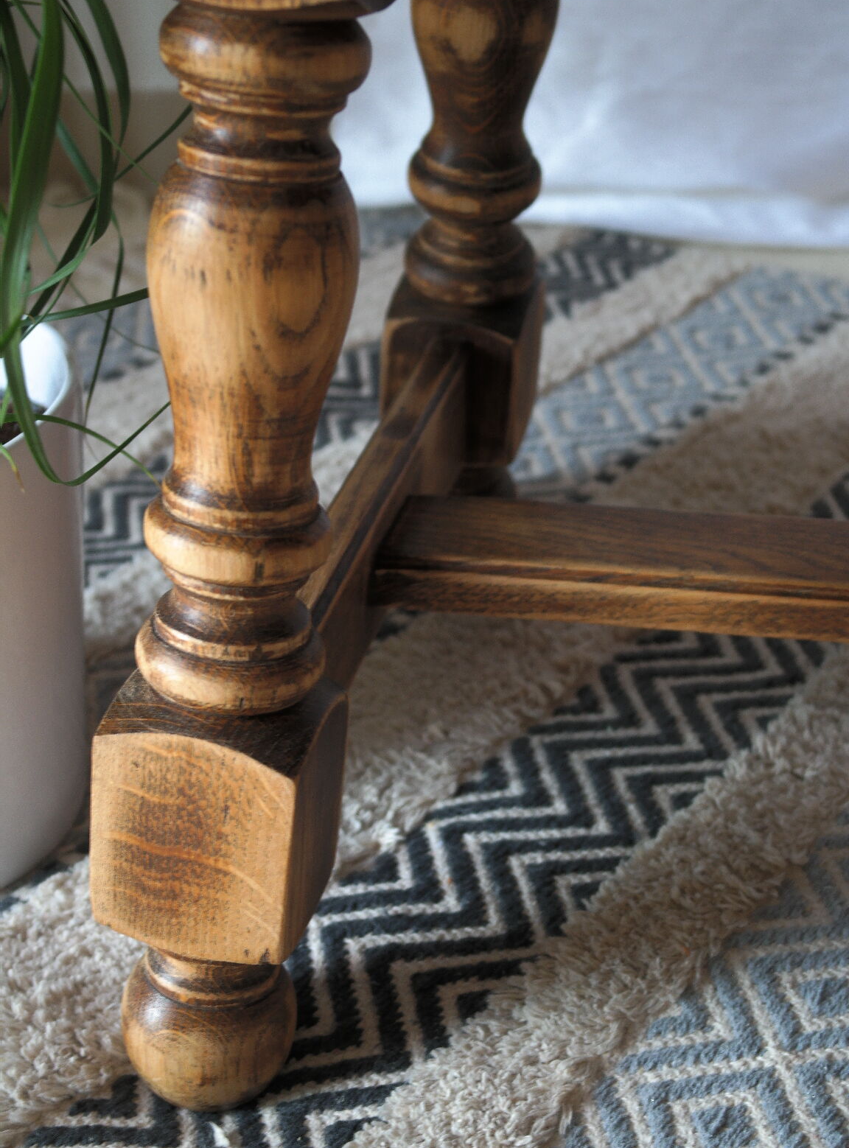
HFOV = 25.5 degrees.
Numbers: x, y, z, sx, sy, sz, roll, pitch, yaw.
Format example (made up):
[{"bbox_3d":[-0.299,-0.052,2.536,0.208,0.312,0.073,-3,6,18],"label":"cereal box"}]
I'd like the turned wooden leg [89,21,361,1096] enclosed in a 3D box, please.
[{"bbox_3d":[-0.051,0.010,0.507,0.056,0.323,0.054,11,26,11],"label":"turned wooden leg"}]

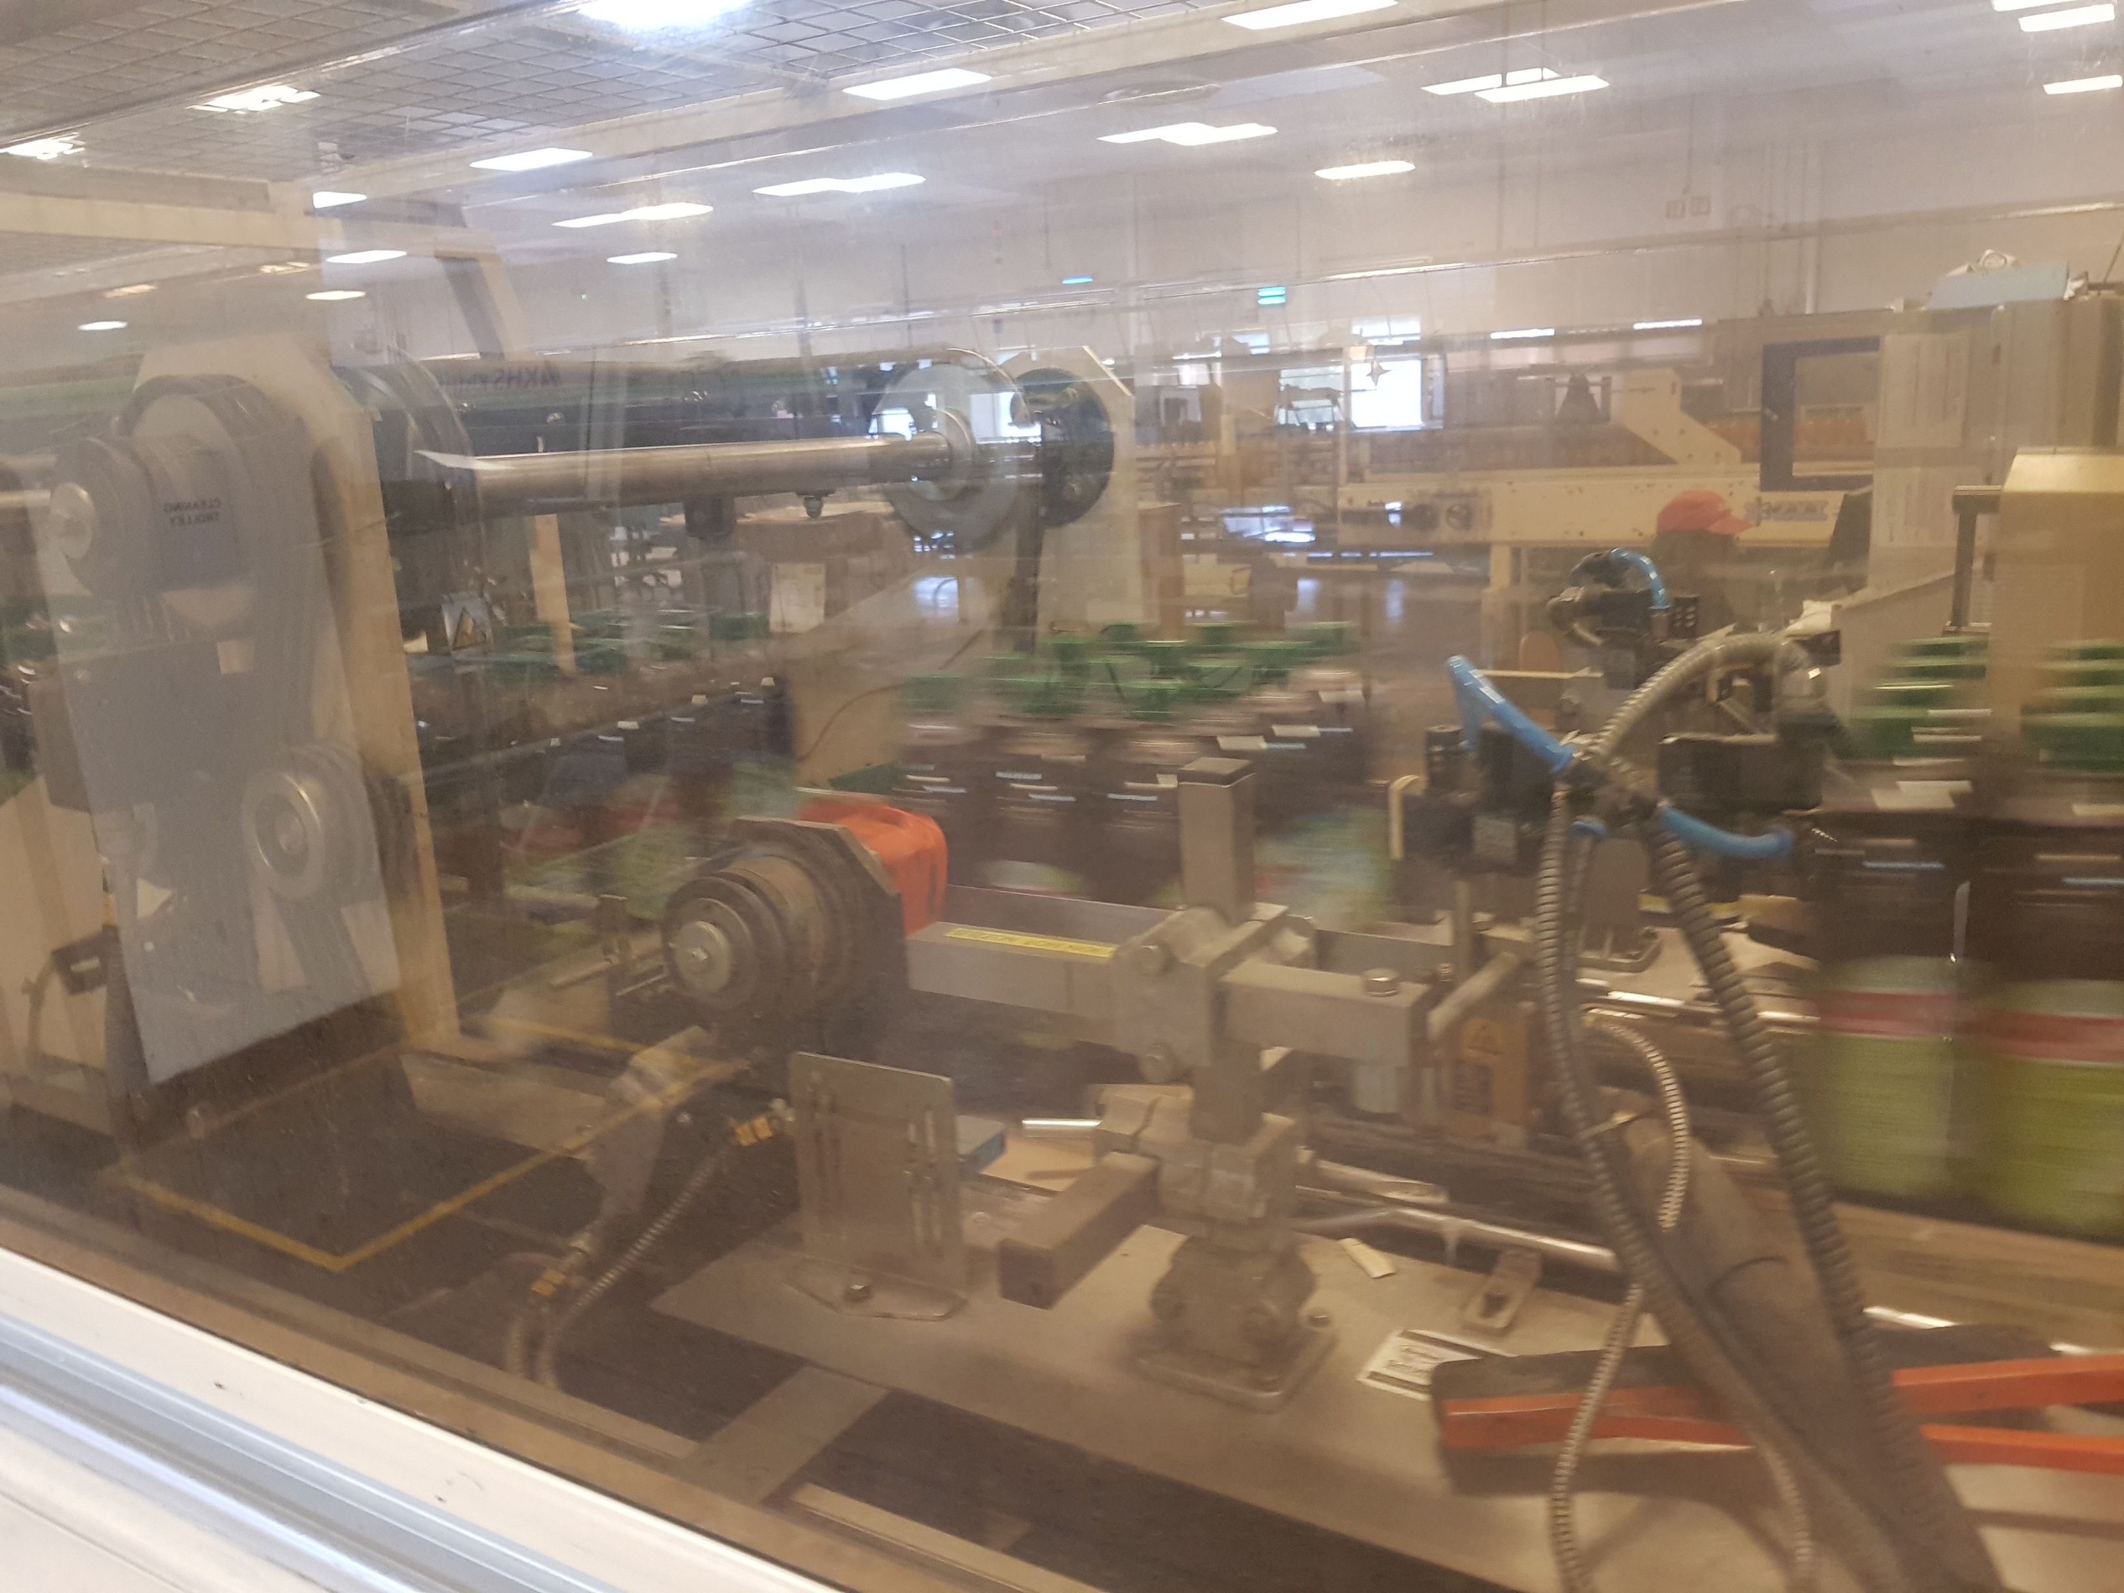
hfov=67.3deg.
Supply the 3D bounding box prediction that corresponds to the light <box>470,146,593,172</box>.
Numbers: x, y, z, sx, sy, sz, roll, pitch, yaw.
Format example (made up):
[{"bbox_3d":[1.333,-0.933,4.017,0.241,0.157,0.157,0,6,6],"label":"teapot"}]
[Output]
[{"bbox_3d":[-5.362,-6.478,16.135,1.220,0.080,0.570,5,16,31],"label":"light"}]

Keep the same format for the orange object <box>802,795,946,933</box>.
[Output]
[{"bbox_3d":[-0.174,0.059,1.262,0.145,0.090,0.085,5,16,31],"label":"orange object"}]

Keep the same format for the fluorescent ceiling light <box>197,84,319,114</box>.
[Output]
[{"bbox_3d":[-6.409,-5.573,12.680,1.120,0.080,0.570,5,16,31],"label":"fluorescent ceiling light"}]

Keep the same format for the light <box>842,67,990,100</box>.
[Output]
[{"bbox_3d":[-1.223,-6.065,13.502,1.200,0.080,0.570,5,16,31],"label":"light"}]

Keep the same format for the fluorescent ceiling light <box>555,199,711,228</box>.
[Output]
[{"bbox_3d":[-5.633,-7.598,20.768,2.300,0.080,0.570,5,16,31],"label":"fluorescent ceiling light"}]

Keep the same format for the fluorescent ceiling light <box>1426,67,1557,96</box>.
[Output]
[{"bbox_3d":[3.976,-6.678,14.815,1.180,0.080,0.570,5,16,31],"label":"fluorescent ceiling light"}]

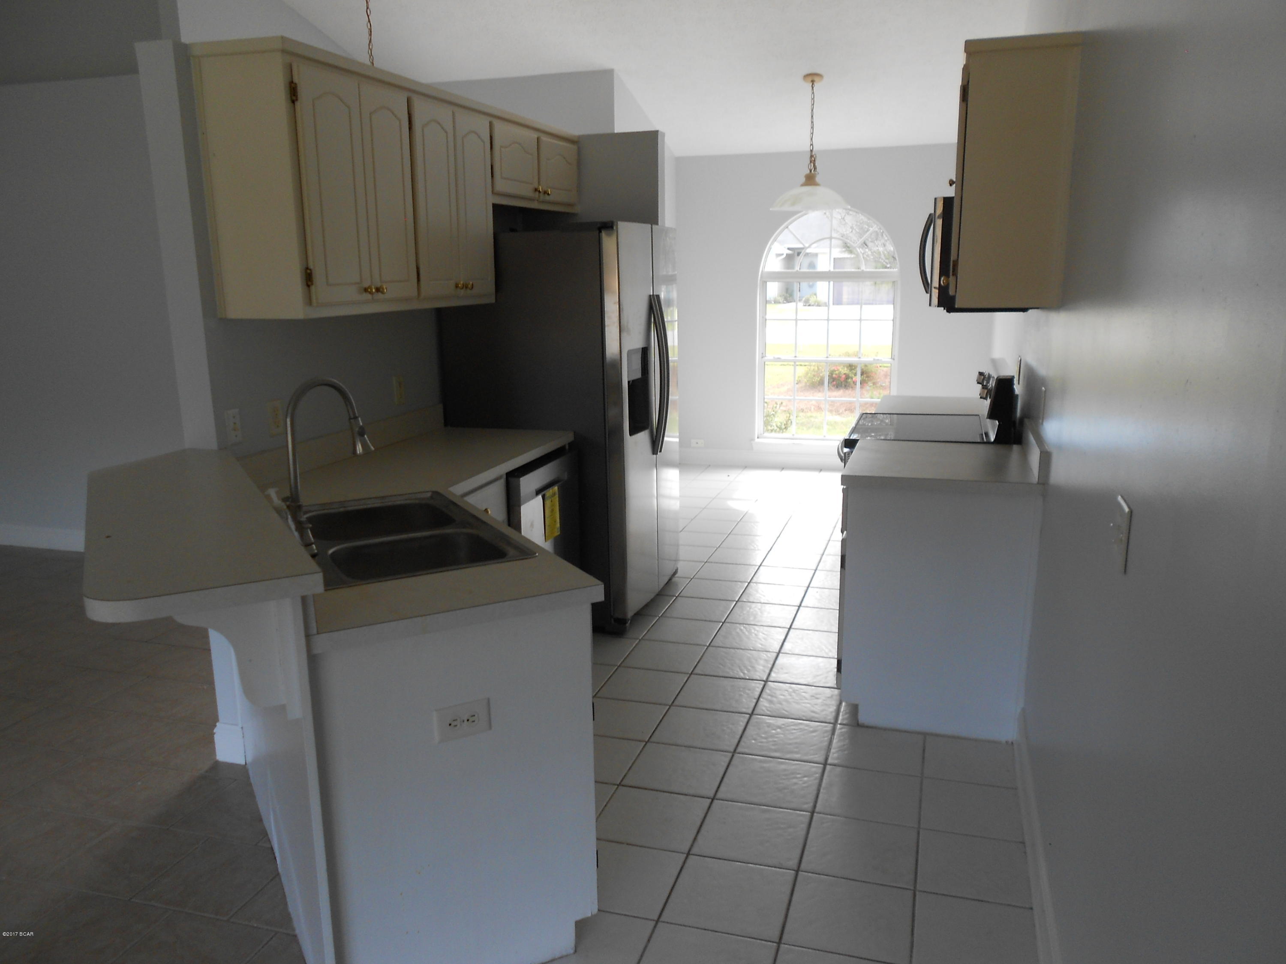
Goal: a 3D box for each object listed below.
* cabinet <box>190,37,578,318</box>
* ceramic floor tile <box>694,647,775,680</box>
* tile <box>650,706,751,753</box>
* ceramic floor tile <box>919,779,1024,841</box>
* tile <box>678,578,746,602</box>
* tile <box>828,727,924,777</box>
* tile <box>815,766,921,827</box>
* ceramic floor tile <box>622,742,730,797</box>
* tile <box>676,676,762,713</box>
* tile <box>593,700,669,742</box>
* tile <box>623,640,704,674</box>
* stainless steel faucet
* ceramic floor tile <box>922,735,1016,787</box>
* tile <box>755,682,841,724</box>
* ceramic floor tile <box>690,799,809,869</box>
[{"bbox_3d":[-0.825,-1.118,3.931,0.338,0.795,2.268,3,13,18],"label":"cabinet"},{"bbox_3d":[0.386,0.757,4.007,0.297,0.010,0.294,3,13,17],"label":"ceramic floor tile"},{"bbox_3d":[0.206,0.879,3.438,0.300,0.010,0.297,3,13,17],"label":"tile"},{"bbox_3d":[1.001,1.000,2.937,0.295,0.010,0.303,3,13,17],"label":"ceramic floor tile"},{"bbox_3d":[0.364,0.553,4.919,0.300,0.010,0.297,3,13,17],"label":"tile"},{"bbox_3d":[0.790,0.909,3.265,0.297,0.010,0.294,3,13,17],"label":"tile"},{"bbox_3d":[0.706,0.980,3.012,0.301,0.011,0.301,3,12,17],"label":"tile"},{"bbox_3d":[0.117,0.943,3.163,0.297,0.010,0.294,3,13,17],"label":"ceramic floor tile"},{"bbox_3d":[0.302,0.827,3.767,0.301,0.011,0.301,3,12,17],"label":"tile"},{"bbox_3d":[-0.085,0.867,3.534,0.297,0.010,0.294,3,13,17],"label":"tile"},{"bbox_3d":[0.099,0.750,4.144,0.301,0.011,0.301,3,12,17],"label":"tile"},{"bbox_3d":[-0.822,-0.055,2.539,0.250,0.435,0.200,-7,13,-27],"label":"stainless steel faucet"},{"bbox_3d":[1.075,0.920,3.166,0.285,0.010,0.297,3,13,17],"label":"ceramic floor tile"},{"bbox_3d":[0.597,0.846,3.693,0.303,0.010,0.303,3,13,17],"label":"tile"},{"bbox_3d":[0.323,1.033,2.828,0.303,0.010,0.303,3,13,17],"label":"ceramic floor tile"}]

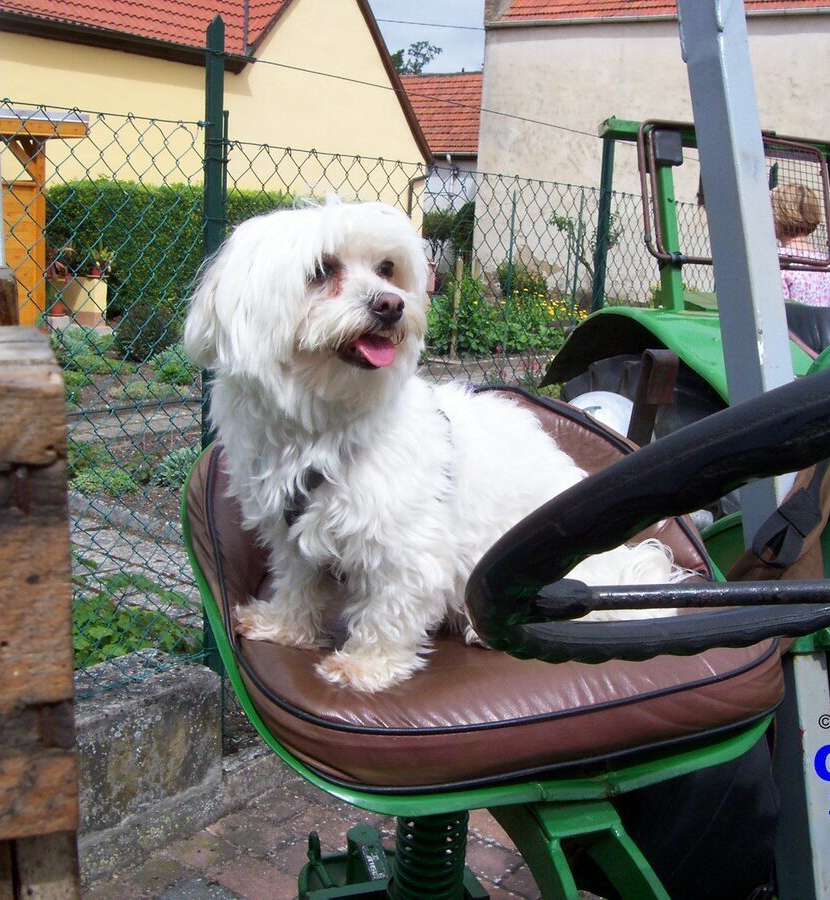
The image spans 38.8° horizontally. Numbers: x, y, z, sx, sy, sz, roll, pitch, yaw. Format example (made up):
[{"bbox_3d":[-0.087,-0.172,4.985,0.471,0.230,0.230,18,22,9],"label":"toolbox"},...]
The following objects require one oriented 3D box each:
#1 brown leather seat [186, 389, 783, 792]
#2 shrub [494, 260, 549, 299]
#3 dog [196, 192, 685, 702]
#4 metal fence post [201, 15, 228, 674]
[{"bbox_3d":[0.064,0.086,1.062,0.480,0.260,0.410,-2,11,-25],"label":"brown leather seat"},{"bbox_3d":[1.642,-2.543,18.000,0.850,0.780,0.800,2,10,0],"label":"shrub"},{"bbox_3d":[0.026,-0.026,1.051,0.395,0.378,0.230,-4,12,-32],"label":"dog"},{"bbox_3d":[-0.466,-0.204,2.743,0.045,1.546,0.045,10,13,39],"label":"metal fence post"}]

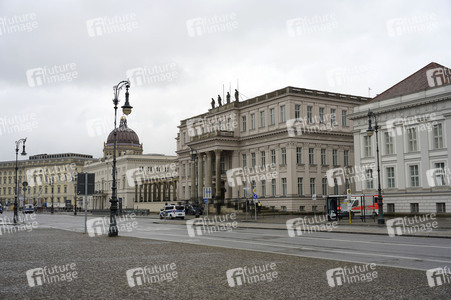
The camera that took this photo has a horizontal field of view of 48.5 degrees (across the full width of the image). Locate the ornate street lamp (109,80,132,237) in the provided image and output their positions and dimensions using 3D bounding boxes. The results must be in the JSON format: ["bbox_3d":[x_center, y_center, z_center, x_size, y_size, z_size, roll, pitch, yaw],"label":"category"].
[{"bbox_3d":[-6.527,0.385,31.119,1.400,9.750,0.700,3,-8,-32],"label":"ornate street lamp"}]

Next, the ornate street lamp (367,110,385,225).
[{"bbox_3d":[12.920,1.384,43.013,1.400,9.750,0.700,3,-8,-32],"label":"ornate street lamp"}]

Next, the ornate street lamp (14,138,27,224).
[{"bbox_3d":[-23.619,3.457,57.713,1.400,9.750,0.700,3,-8,-32],"label":"ornate street lamp"}]

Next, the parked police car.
[{"bbox_3d":[-7.710,8.980,72.300,1.920,1.970,4.950,3,-7,-30],"label":"parked police car"}]

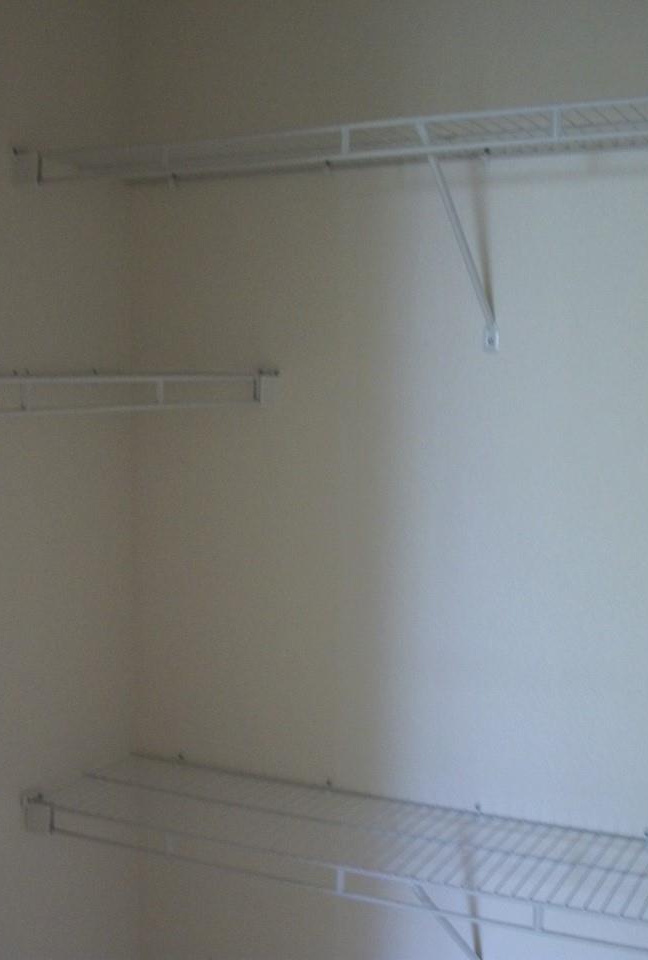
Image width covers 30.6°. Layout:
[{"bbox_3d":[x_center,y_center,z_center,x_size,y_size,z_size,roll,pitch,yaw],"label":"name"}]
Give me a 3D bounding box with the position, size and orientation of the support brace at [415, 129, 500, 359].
[{"bbox_3d":[0.202,-0.345,1.743,0.025,0.311,0.303,2,5,26],"label":"support brace"}]

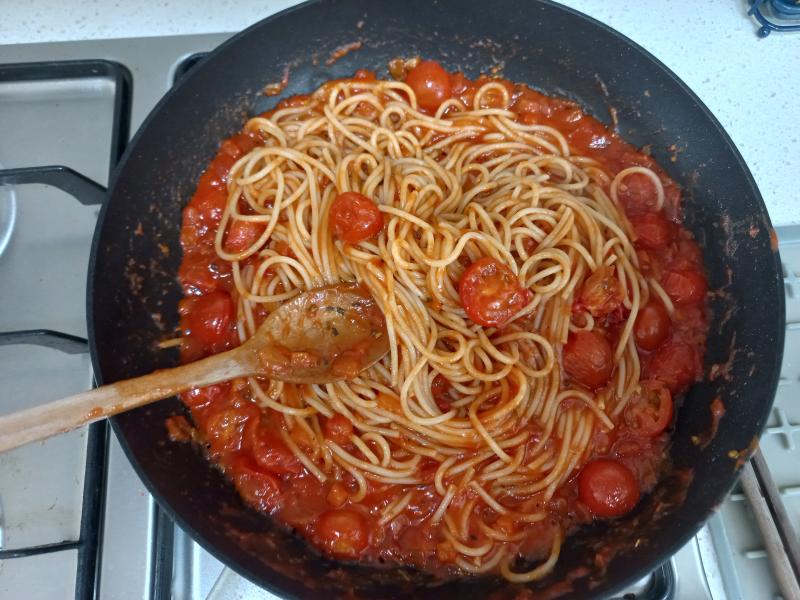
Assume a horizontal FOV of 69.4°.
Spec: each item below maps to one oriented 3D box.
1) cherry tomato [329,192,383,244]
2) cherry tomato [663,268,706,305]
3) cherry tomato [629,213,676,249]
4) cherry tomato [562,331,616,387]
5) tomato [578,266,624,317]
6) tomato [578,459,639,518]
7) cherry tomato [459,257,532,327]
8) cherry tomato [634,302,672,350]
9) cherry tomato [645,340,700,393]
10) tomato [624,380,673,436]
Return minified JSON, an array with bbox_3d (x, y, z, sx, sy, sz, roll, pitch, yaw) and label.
[{"bbox_3d":[-0.022,-0.040,0.283,0.026,0.022,0.025,0,71,-1],"label":"cherry tomato"},{"bbox_3d":[0.143,-0.007,0.290,0.023,0.020,0.021,0,71,-1],"label":"cherry tomato"},{"bbox_3d":[0.131,-0.036,0.301,0.024,0.021,0.022,0,71,-1],"label":"cherry tomato"},{"bbox_3d":[0.089,0.028,0.273,0.025,0.023,0.027,0,71,-1],"label":"cherry tomato"},{"bbox_3d":[0.097,-0.004,0.279,0.023,0.019,0.024,0,71,-1],"label":"tomato"},{"bbox_3d":[0.093,0.084,0.256,0.027,0.025,0.027,0,71,-1],"label":"tomato"},{"bbox_3d":[0.044,-0.004,0.269,0.033,0.021,0.032,0,71,-1],"label":"cherry tomato"},{"bbox_3d":[0.123,0.013,0.282,0.020,0.020,0.024,0,71,-1],"label":"cherry tomato"},{"bbox_3d":[0.132,0.033,0.279,0.026,0.022,0.026,0,71,-1],"label":"cherry tomato"},{"bbox_3d":[0.116,0.051,0.270,0.023,0.018,0.026,0,71,-1],"label":"tomato"}]

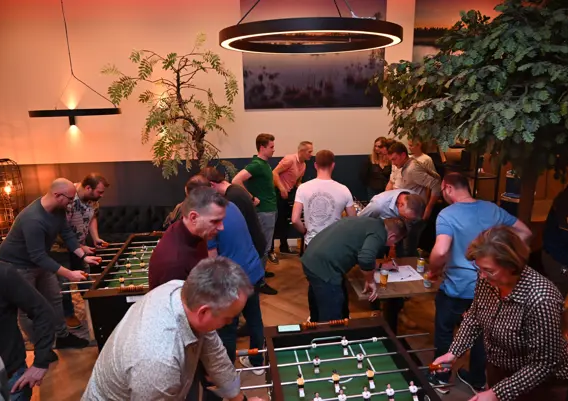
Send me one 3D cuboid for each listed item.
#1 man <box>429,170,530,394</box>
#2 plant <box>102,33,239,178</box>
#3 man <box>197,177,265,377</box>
[{"bbox_3d":[1.445,0.620,3.142,0.740,1.770,0.520,-8,16,-22],"label":"man"},{"bbox_3d":[-1.342,-0.520,5.117,1.600,3.000,1.450,-1,14,0],"label":"plant"},{"bbox_3d":[-0.496,0.626,3.272,0.740,1.640,0.560,3,15,17],"label":"man"}]

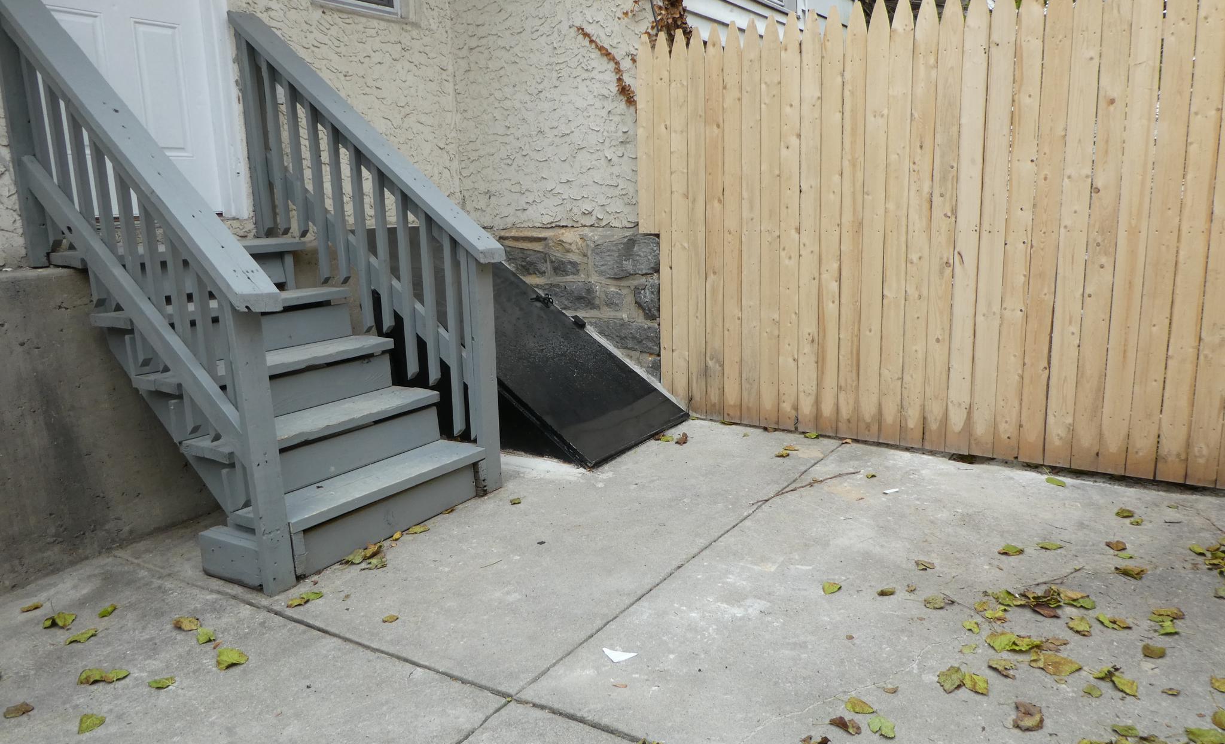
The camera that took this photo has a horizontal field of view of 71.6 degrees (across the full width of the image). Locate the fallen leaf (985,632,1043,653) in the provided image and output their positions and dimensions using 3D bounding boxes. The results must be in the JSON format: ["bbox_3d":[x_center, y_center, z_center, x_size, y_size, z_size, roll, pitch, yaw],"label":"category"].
[{"bbox_3d":[1.000,0.666,2.112,0.130,0.025,0.071,-3,12,-4],"label":"fallen leaf"}]

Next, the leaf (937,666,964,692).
[{"bbox_3d":[0.727,0.657,1.820,0.104,0.014,0.050,-10,13,-39],"label":"leaf"}]

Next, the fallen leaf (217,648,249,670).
[{"bbox_3d":[-0.889,0.665,1.987,0.067,0.022,0.085,-6,11,-25],"label":"fallen leaf"}]

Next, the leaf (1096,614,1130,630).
[{"bbox_3d":[1.211,0.601,2.054,0.059,0.016,0.073,-4,11,-14],"label":"leaf"}]

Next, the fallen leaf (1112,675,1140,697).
[{"bbox_3d":[1.071,0.653,1.777,0.046,0.020,0.058,4,12,27],"label":"fallen leaf"}]

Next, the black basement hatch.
[{"bbox_3d":[-0.471,-0.227,4.299,1.450,0.991,0.986,5,14,32],"label":"black basement hatch"}]

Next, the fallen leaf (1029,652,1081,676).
[{"bbox_3d":[1.044,0.688,2.007,0.103,0.022,0.082,8,15,41],"label":"fallen leaf"}]

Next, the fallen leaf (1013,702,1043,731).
[{"bbox_3d":[0.819,0.678,1.673,0.054,0.022,0.085,4,12,26],"label":"fallen leaf"}]

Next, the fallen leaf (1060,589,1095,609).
[{"bbox_3d":[1.272,0.615,2.319,0.081,0.025,0.082,1,12,15],"label":"fallen leaf"}]

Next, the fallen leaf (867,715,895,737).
[{"bbox_3d":[0.571,0.749,1.802,0.054,0.015,0.056,2,12,18],"label":"fallen leaf"}]

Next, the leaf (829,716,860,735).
[{"bbox_3d":[0.500,0.746,1.808,0.066,0.022,0.036,9,16,42],"label":"leaf"}]

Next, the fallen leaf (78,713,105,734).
[{"bbox_3d":[-1.169,0.785,1.911,0.051,0.012,0.071,-7,13,-24],"label":"fallen leaf"}]

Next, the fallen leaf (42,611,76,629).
[{"bbox_3d":[-1.552,0.691,2.385,0.088,0.030,0.057,-1,12,4],"label":"fallen leaf"}]

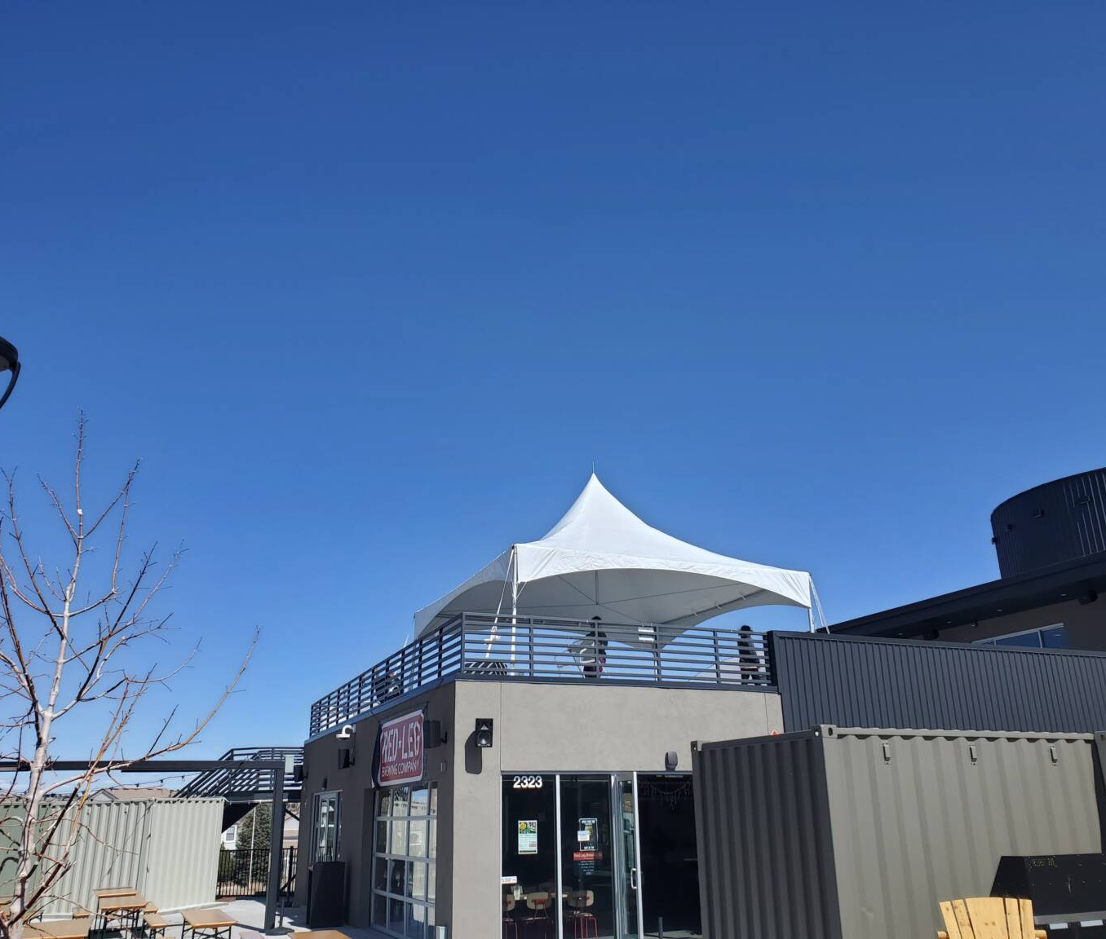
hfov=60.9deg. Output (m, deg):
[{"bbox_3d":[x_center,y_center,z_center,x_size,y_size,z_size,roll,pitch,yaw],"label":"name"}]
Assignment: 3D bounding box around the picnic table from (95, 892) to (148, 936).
[{"bbox_3d":[-6.710,7.086,14.511,0.610,0.760,2.080,8,-22,-24],"label":"picnic table"}]

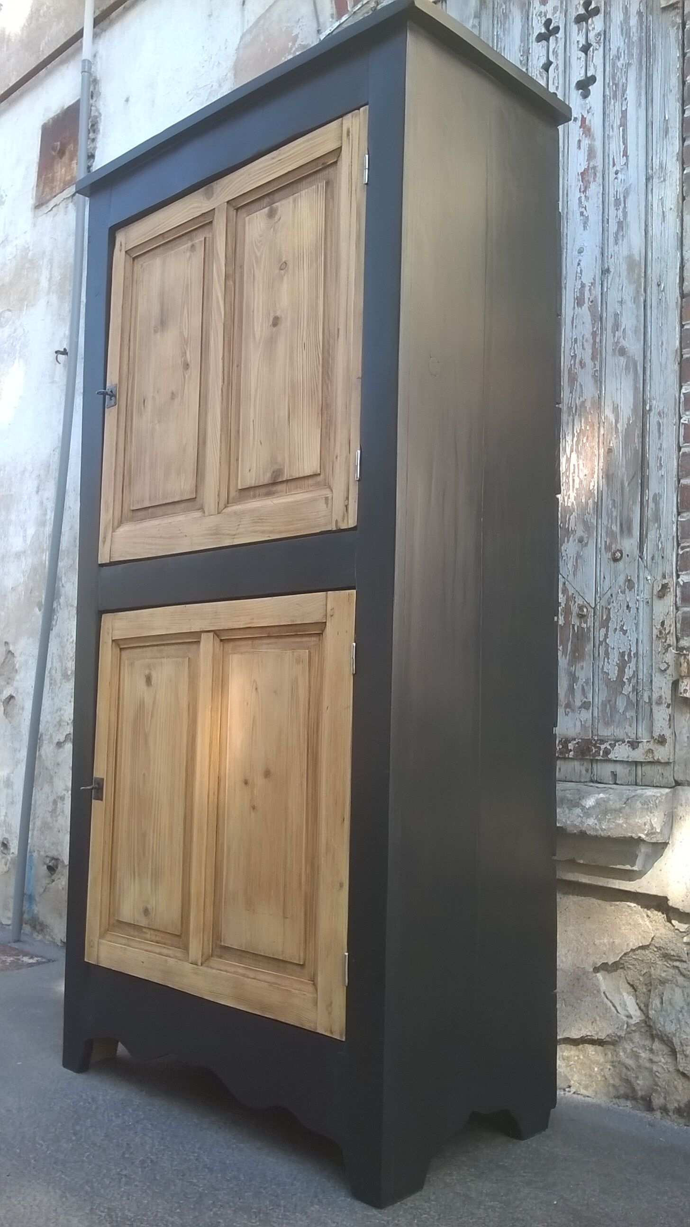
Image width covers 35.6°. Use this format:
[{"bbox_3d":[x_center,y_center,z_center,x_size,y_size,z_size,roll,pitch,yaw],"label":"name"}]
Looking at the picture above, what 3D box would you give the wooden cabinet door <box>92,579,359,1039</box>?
[{"bbox_3d":[-0.243,0.333,1.961,0.714,0.706,0.025,-3,-7,43],"label":"wooden cabinet door"}]

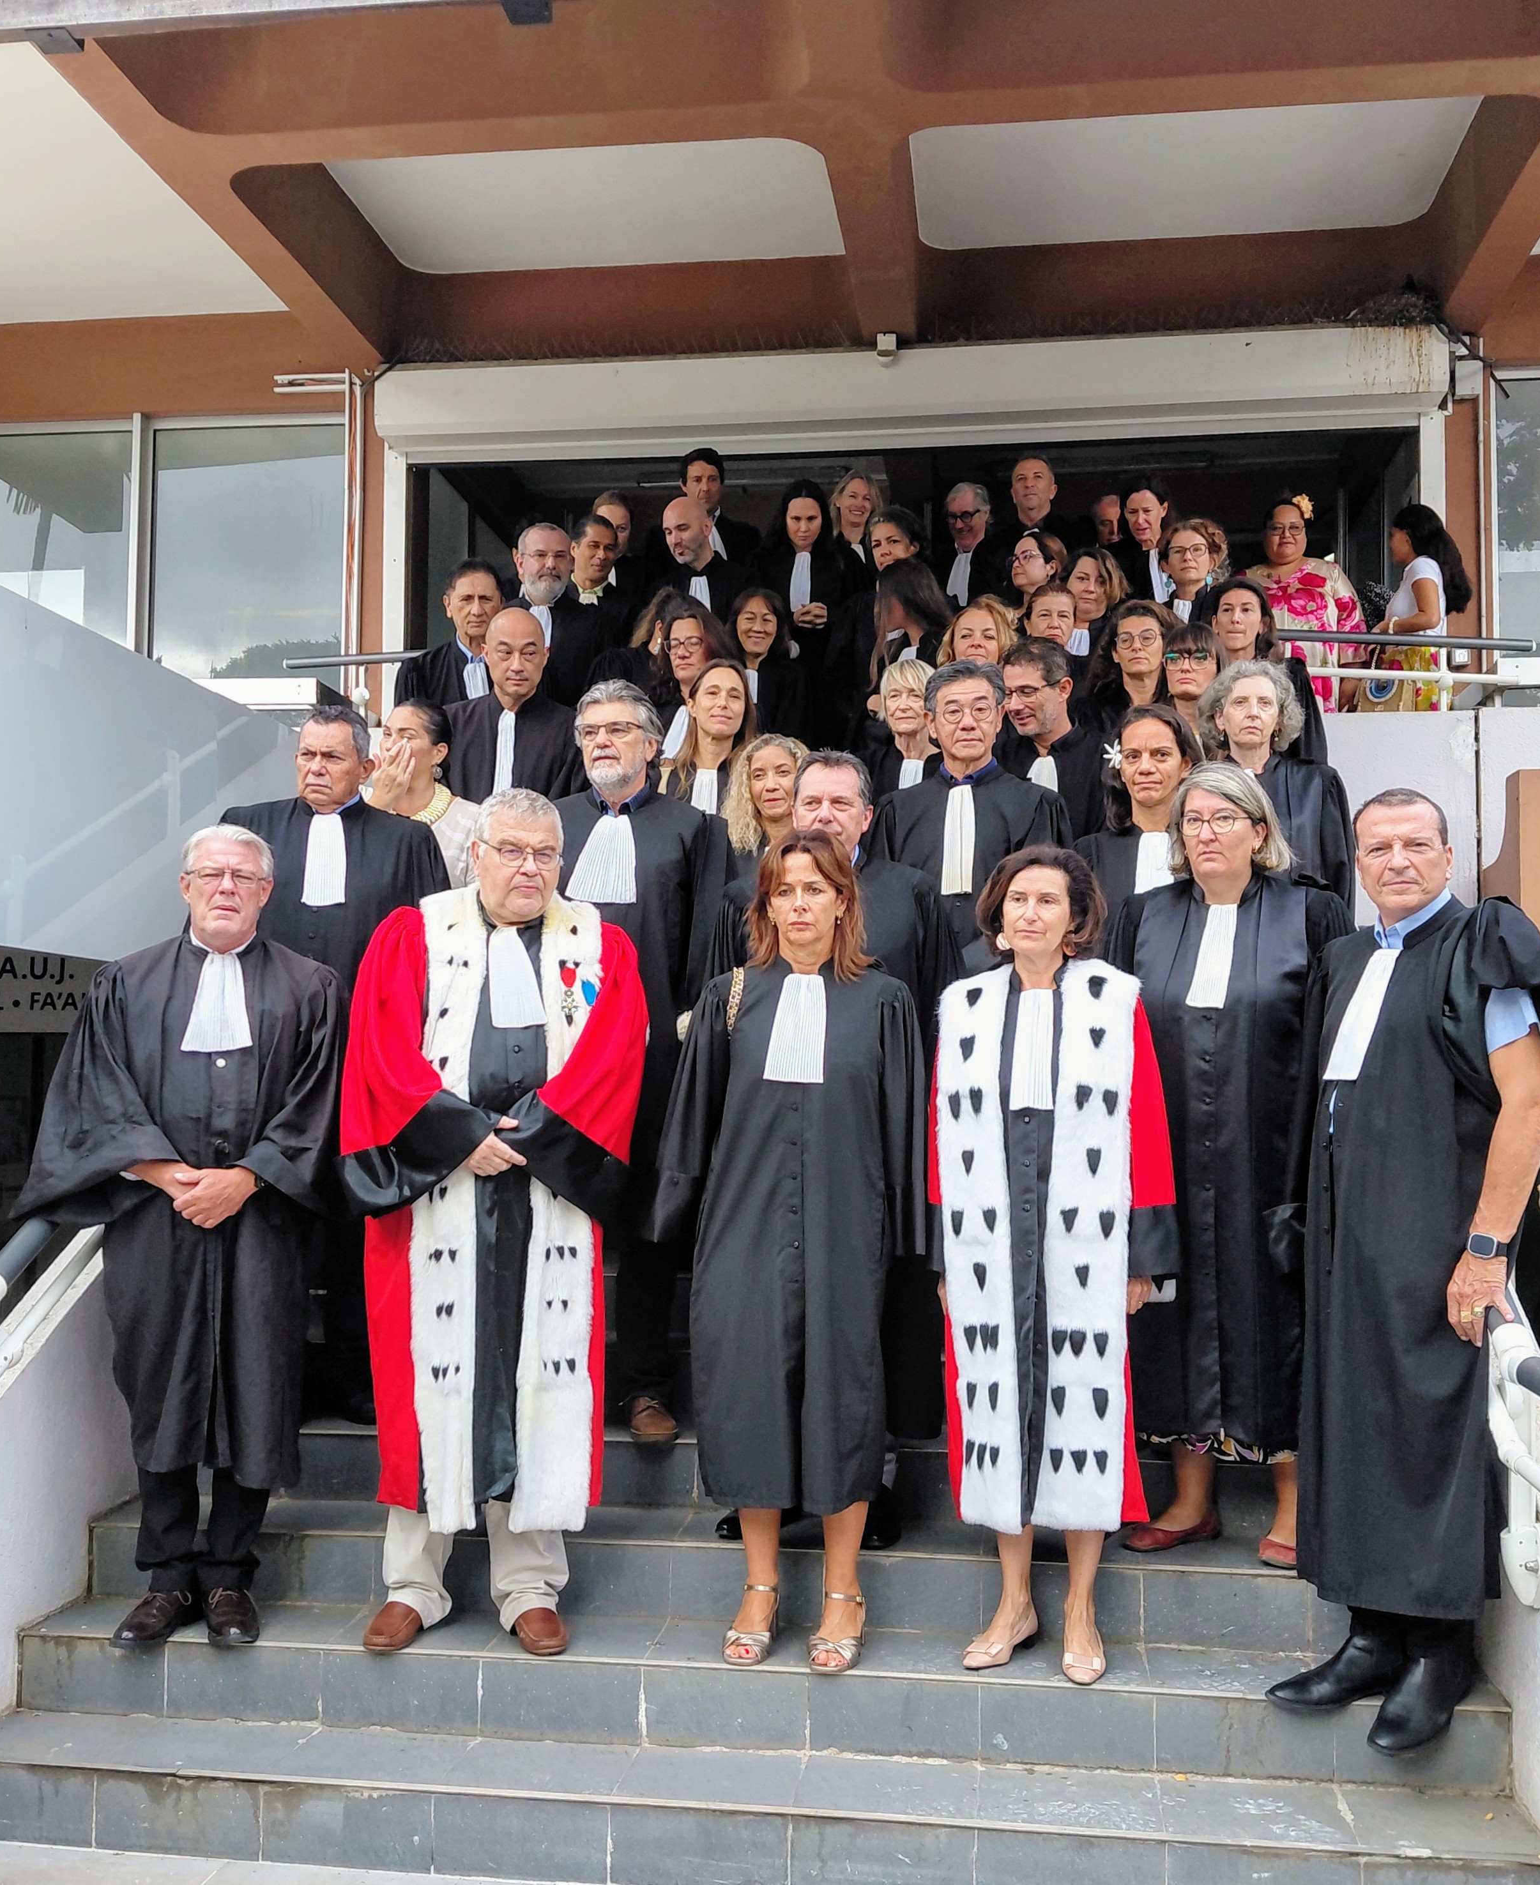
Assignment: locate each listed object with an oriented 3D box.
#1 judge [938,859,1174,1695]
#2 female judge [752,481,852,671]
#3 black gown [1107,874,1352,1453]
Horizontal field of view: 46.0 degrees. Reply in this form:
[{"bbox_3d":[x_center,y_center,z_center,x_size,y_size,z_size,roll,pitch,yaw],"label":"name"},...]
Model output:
[{"bbox_3d":[0.576,0.623,3.686,0.490,1.633,0.340,-1,-4,16],"label":"judge"},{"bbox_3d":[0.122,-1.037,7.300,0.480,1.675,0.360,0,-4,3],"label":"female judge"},{"bbox_3d":[1.001,0.460,3.962,0.540,1.211,0.360,-1,-4,22],"label":"black gown"}]

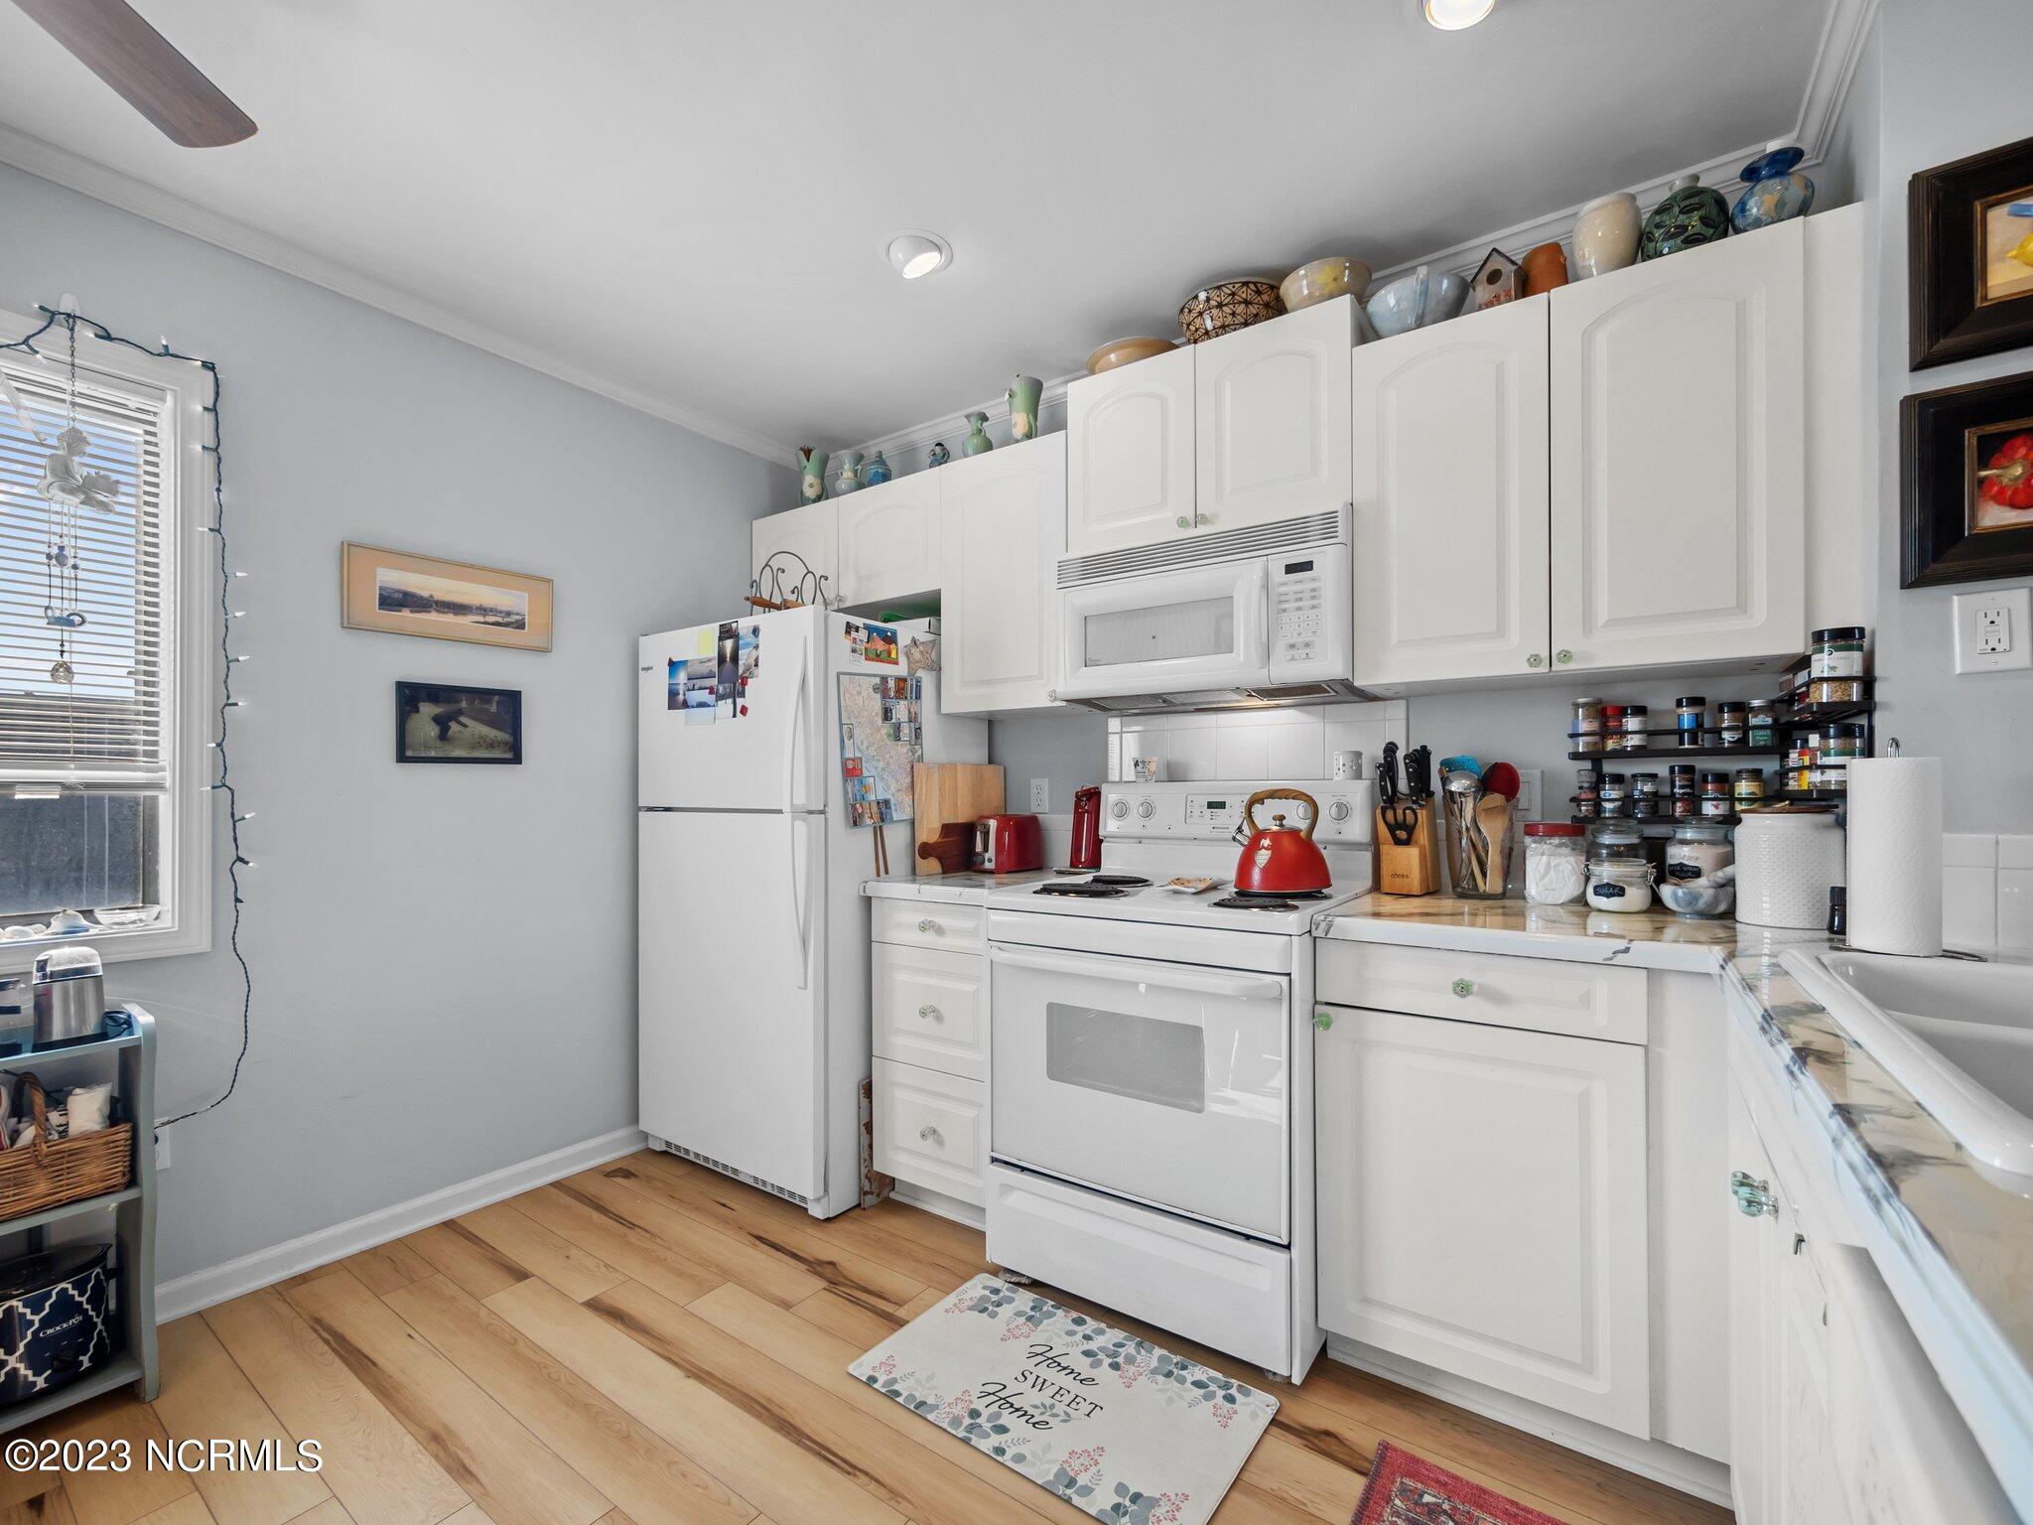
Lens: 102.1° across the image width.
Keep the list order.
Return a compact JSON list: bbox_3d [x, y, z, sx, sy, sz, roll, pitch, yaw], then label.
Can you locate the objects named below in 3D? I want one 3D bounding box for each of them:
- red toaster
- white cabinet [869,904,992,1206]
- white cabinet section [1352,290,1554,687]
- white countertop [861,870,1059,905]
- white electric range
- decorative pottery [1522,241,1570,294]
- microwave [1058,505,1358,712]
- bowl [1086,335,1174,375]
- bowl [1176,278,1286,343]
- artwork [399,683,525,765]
[{"bbox_3d":[-0.026,0.254,2.613,0.145,0.180,0.200,-1,-2,39],"label":"red toaster"},{"bbox_3d":[-0.050,0.813,2.462,0.450,0.865,0.625,-1,-2,34],"label":"white cabinet"},{"bbox_3d":[1.046,-0.587,1.963,0.384,0.765,0.335,-1,-2,34],"label":"white cabinet section"},{"bbox_3d":[-0.064,0.362,2.478,0.455,0.043,0.630,-1,-2,34],"label":"white countertop"},{"bbox_3d":[0.420,0.639,2.093,0.759,1.190,0.675,-1,-2,34],"label":"white electric range"},{"bbox_3d":[1.142,-1.026,1.774,0.086,0.148,0.086,-1,-2,34],"label":"decorative pottery"},{"bbox_3d":[0.530,-0.368,2.189,0.758,0.415,0.395,-1,-2,34],"label":"microwave"},{"bbox_3d":[0.359,-1.123,2.404,0.300,0.083,0.300,0,-2,0],"label":"bowl"},{"bbox_3d":[0.590,-1.160,2.248,0.282,0.148,0.282,0,-2,0],"label":"bowl"},{"bbox_3d":[-1.558,-0.104,2.321,0.020,0.218,0.317,-1,-2,34],"label":"artwork"}]

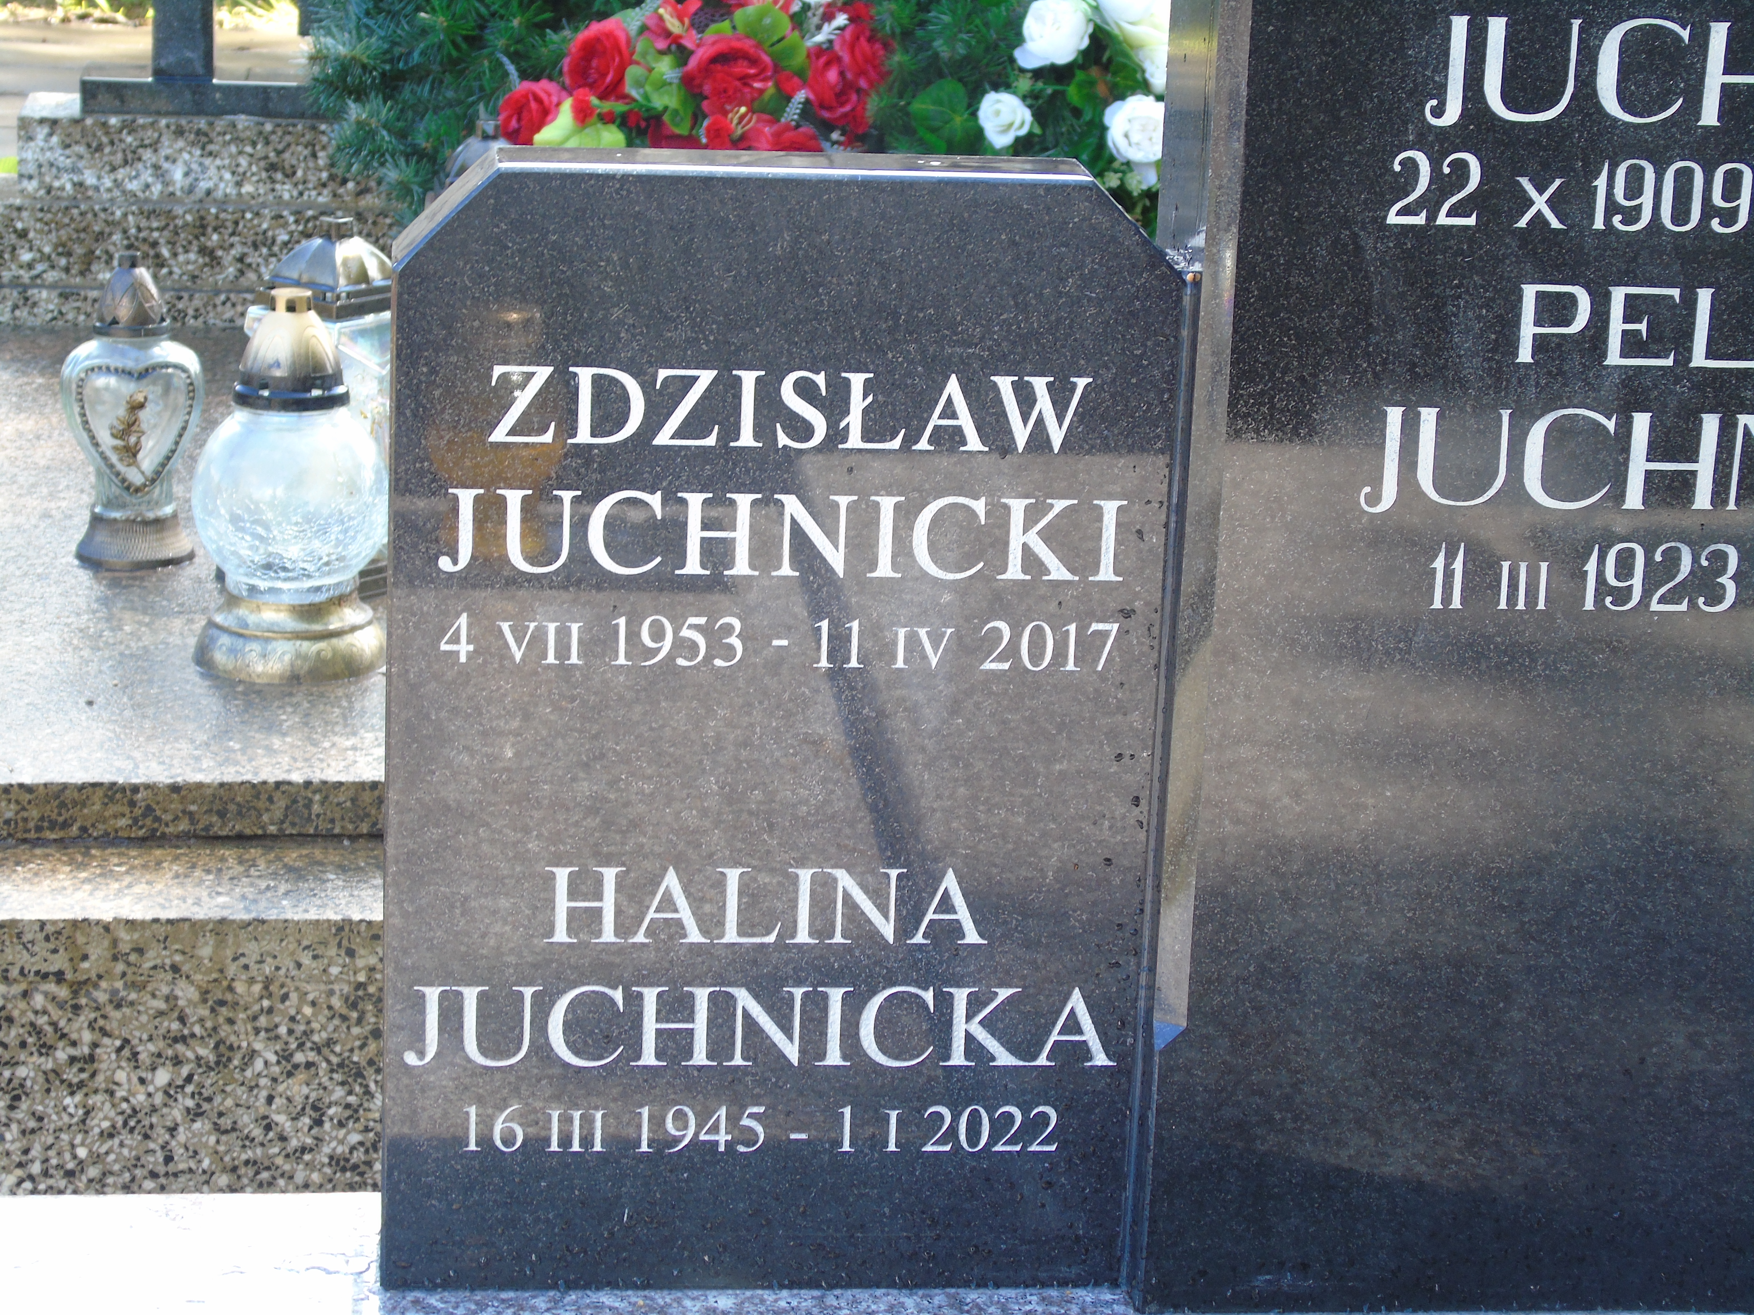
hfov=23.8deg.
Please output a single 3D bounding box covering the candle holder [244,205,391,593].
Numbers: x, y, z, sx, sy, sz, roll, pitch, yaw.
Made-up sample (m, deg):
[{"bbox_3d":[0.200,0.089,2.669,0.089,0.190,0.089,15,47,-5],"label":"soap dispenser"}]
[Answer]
[{"bbox_3d":[-0.423,-0.203,3.258,0.132,0.289,0.132,12,17,36],"label":"candle holder"}]

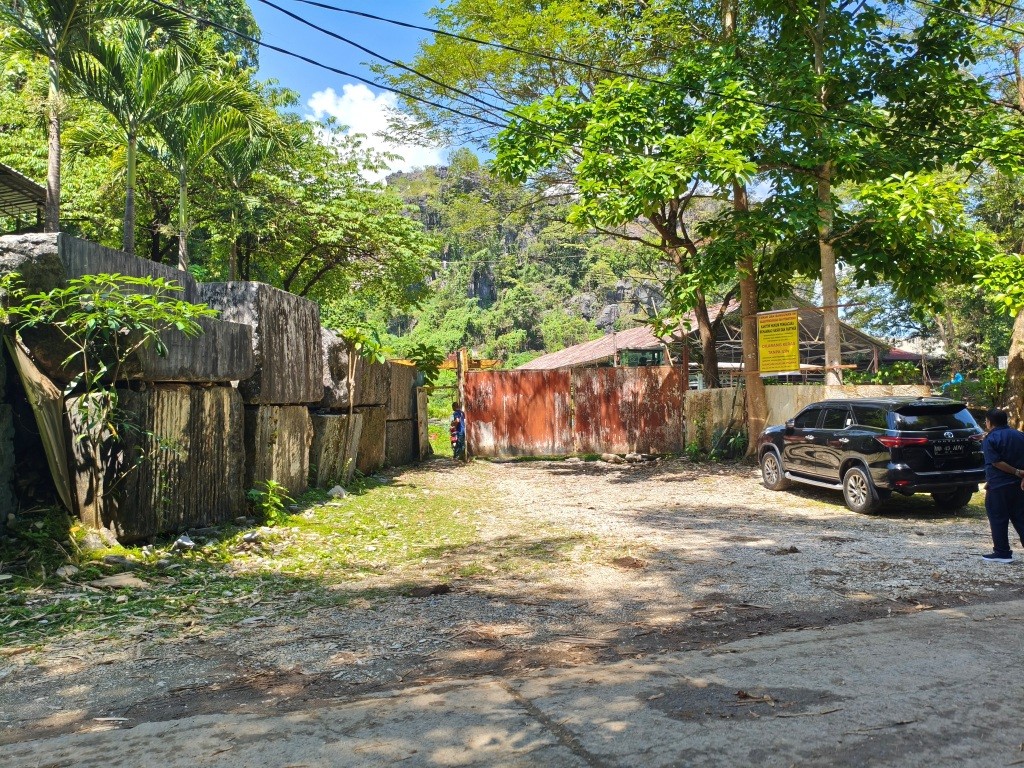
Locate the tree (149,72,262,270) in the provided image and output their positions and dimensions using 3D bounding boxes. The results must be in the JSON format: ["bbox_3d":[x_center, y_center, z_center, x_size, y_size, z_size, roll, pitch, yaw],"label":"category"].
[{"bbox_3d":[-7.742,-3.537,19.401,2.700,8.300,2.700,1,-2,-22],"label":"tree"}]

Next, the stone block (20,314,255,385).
[{"bbox_3d":[-5.373,-0.520,11.501,1.500,0.950,3.400,0,-2,7],"label":"stone block"}]

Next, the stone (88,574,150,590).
[{"bbox_3d":[-3.700,1.842,7.204,0.540,0.100,0.340,1,-2,-28],"label":"stone"}]

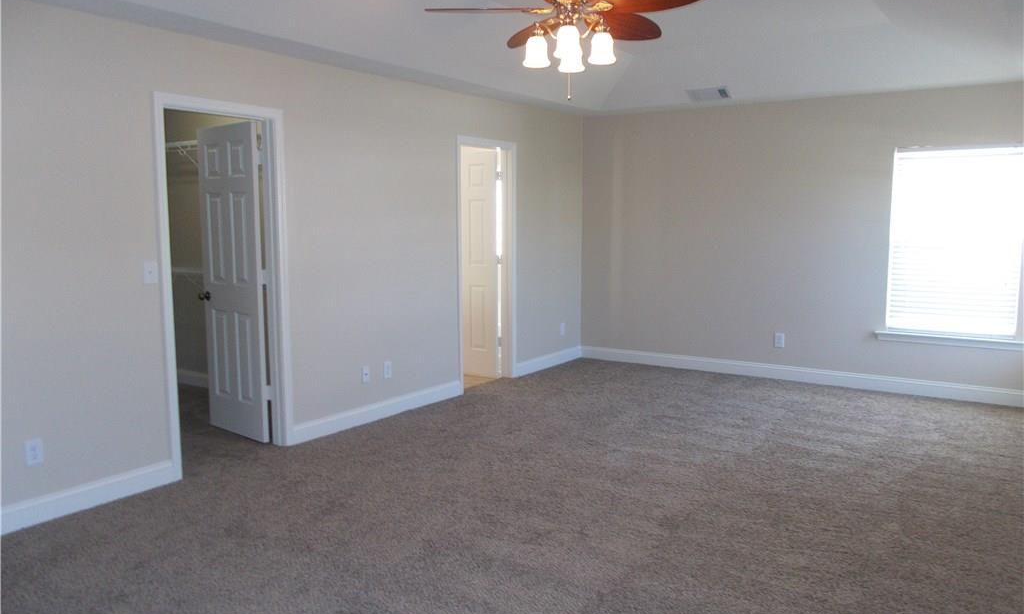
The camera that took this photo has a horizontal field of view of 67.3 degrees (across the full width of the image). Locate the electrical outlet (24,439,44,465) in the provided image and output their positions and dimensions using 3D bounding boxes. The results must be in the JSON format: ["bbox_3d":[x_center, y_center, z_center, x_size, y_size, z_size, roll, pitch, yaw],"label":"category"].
[{"bbox_3d":[-2.252,0.686,3.629,0.010,0.118,0.073,4,8,34],"label":"electrical outlet"}]

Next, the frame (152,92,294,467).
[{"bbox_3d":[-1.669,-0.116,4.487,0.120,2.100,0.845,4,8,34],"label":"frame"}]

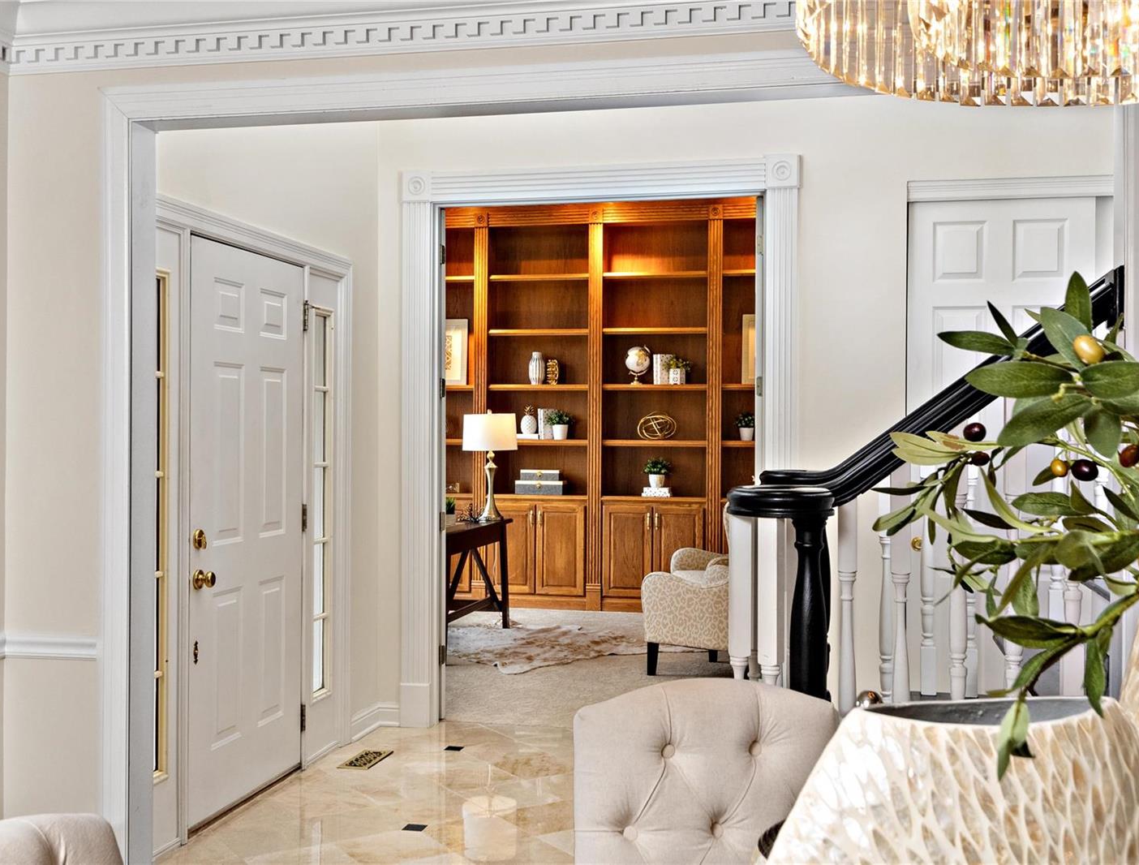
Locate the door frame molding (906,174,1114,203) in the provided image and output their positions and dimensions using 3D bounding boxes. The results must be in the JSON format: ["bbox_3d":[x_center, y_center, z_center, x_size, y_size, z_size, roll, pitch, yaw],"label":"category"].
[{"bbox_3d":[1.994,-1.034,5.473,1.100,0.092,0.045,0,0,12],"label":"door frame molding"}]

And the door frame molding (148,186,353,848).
[{"bbox_3d":[-1.191,0.307,4.829,0.110,2.125,1.830,0,0,12],"label":"door frame molding"}]

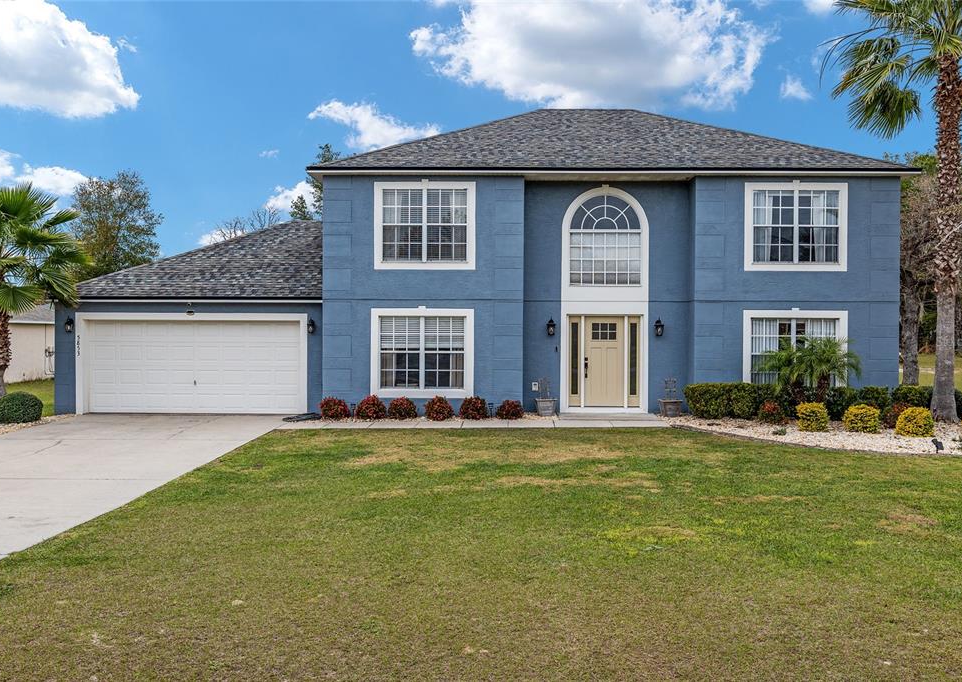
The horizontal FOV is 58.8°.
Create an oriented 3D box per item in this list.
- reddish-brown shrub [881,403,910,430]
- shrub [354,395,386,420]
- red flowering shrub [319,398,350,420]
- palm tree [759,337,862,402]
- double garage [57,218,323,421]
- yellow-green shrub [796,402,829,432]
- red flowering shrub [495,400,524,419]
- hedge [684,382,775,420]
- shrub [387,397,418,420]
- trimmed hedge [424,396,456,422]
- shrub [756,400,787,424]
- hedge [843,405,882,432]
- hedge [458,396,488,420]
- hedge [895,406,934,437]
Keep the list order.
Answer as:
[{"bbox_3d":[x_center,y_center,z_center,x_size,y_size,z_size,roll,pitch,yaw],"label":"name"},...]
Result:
[{"bbox_3d":[8.250,1.462,16.900,0.610,0.490,0.570,0,0,0],"label":"reddish-brown shrub"},{"bbox_3d":[-2.335,1.418,18.150,0.649,0.538,0.649,0,0,0],"label":"shrub"},{"bbox_3d":[-3.090,1.420,18.150,0.630,0.500,0.620,0,0,0],"label":"red flowering shrub"},{"bbox_3d":[6.620,0.800,17.200,2.000,1.770,1.850,0,0,0],"label":"palm tree"},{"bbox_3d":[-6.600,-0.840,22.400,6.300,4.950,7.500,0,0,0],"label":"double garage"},{"bbox_3d":[6.420,1.463,16.500,0.640,0.530,0.620,0,0,0],"label":"yellow-green shrub"},{"bbox_3d":[0.626,1.476,18.250,0.588,0.407,0.588,0,0,0],"label":"red flowering shrub"},{"bbox_3d":[5.289,1.284,18.100,1.963,0.764,0.800,0,0,0],"label":"hedge"},{"bbox_3d":[-1.660,1.433,18.150,0.617,0.504,0.617,0,0,0],"label":"shrub"},{"bbox_3d":[-0.870,1.420,18.050,0.610,0.500,0.610,0,0,0],"label":"trimmed hedge"},{"bbox_3d":[5.960,1.452,17.500,0.550,0.450,0.530,0,0,0],"label":"shrub"},{"bbox_3d":[7.120,1.440,15.950,0.660,0.520,0.640,0,0,0],"label":"hedge"},{"bbox_3d":[-0.141,1.437,18.150,0.623,0.500,0.623,0,0,0],"label":"hedge"},{"bbox_3d":[8.017,1.499,15.750,0.705,0.550,0.705,0,0,0],"label":"hedge"}]

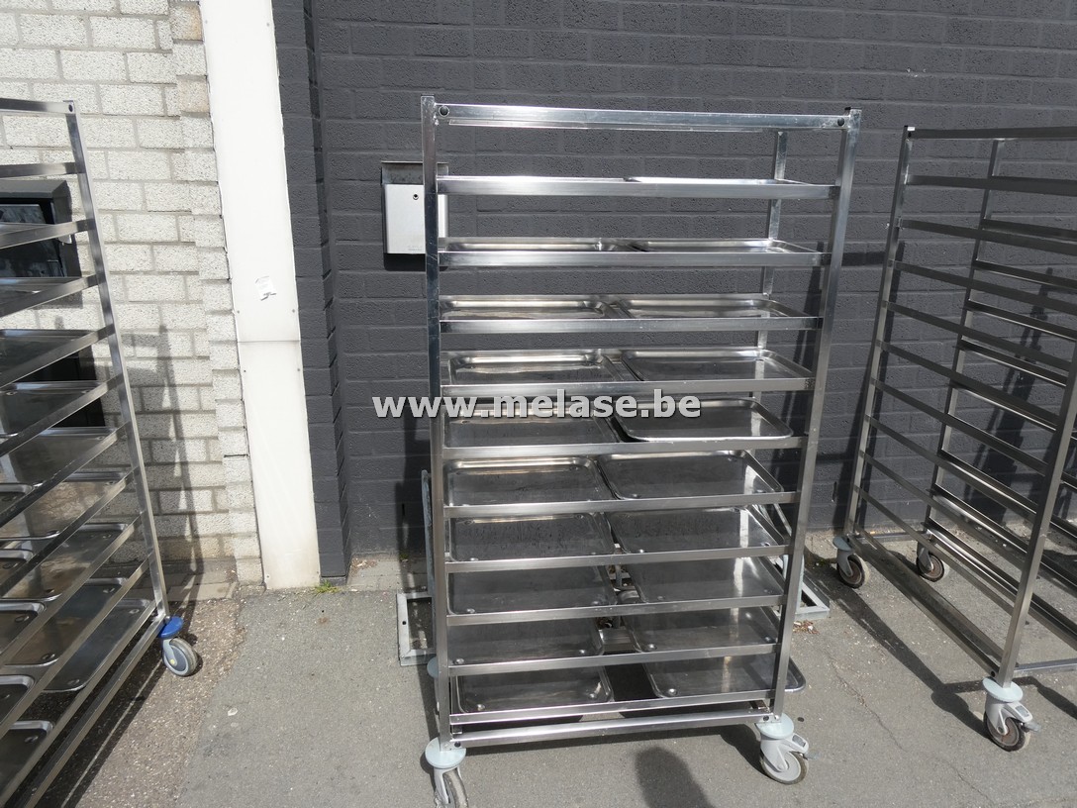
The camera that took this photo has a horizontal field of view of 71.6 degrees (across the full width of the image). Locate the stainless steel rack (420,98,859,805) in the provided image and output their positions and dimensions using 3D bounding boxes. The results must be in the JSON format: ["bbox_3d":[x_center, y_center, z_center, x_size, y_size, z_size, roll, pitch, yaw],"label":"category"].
[{"bbox_3d":[0.192,0.156,1.862,0.950,1.655,0.412,-1,17,-8],"label":"stainless steel rack"}]

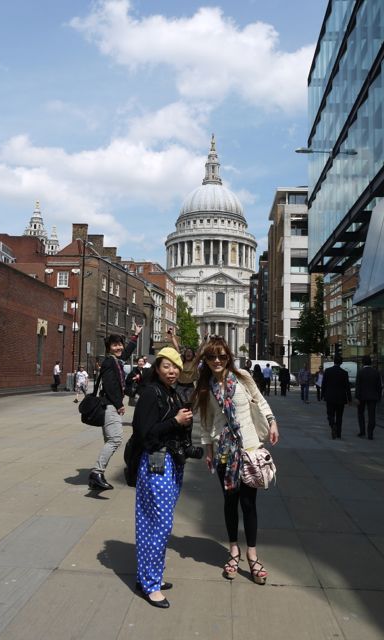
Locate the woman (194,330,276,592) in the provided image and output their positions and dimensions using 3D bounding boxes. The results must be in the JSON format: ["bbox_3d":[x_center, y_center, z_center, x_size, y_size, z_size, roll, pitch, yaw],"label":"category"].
[{"bbox_3d":[0.322,0.963,3.749,0.570,1.670,0.430,1,-5,3],"label":"woman"}]

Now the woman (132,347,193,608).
[{"bbox_3d":[-0.188,0.995,3.436,0.390,1.620,0.440,-4,-7,42],"label":"woman"}]

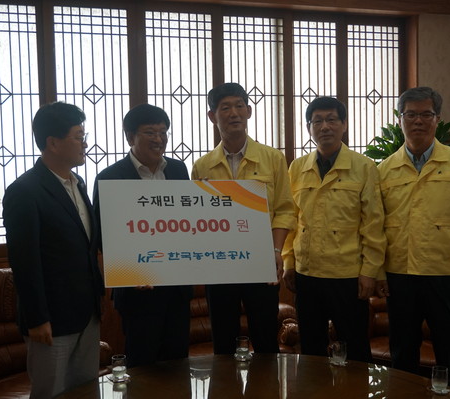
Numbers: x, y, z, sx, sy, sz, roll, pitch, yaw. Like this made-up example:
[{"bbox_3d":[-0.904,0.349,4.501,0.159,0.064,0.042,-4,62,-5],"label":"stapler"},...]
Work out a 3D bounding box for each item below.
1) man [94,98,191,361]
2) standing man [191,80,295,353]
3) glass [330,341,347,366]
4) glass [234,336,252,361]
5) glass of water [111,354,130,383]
[{"bbox_3d":[-0.333,0.395,2.967,0.480,1.602,0.380,-2,4,-15],"label":"man"},{"bbox_3d":[0.106,0.320,3.151,0.490,1.706,0.360,-1,4,10],"label":"standing man"},{"bbox_3d":[0.462,0.621,2.709,0.060,0.090,0.060,-1,4,0],"label":"glass"},{"bbox_3d":[0.074,0.624,2.797,0.060,0.090,0.060,-1,4,0],"label":"glass"},{"bbox_3d":[-0.412,0.649,2.595,0.060,0.090,0.060,-1,4,0],"label":"glass of water"}]

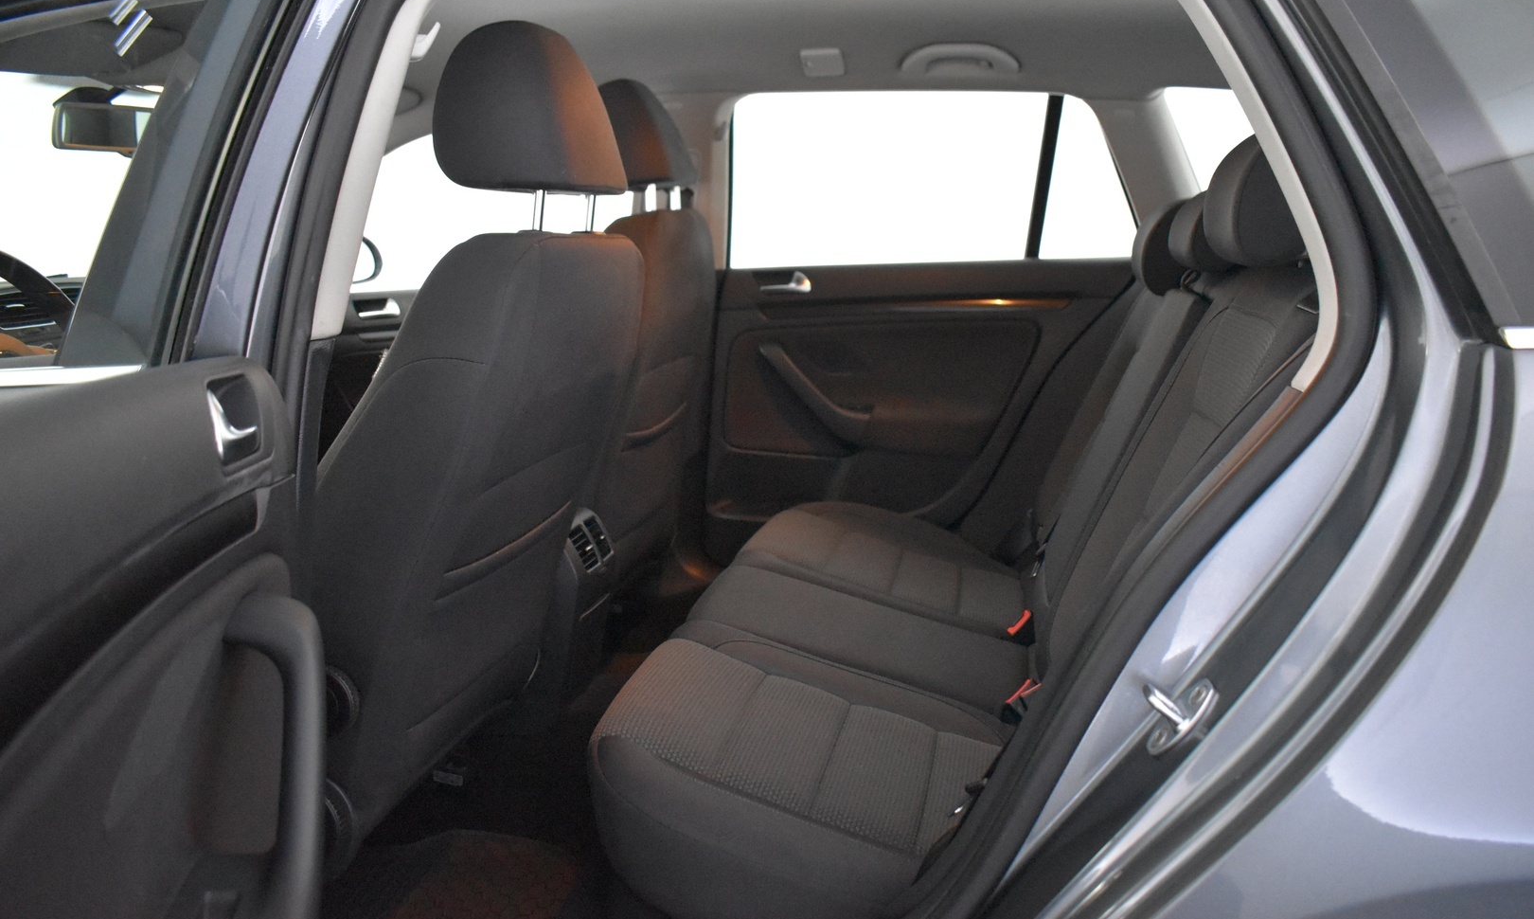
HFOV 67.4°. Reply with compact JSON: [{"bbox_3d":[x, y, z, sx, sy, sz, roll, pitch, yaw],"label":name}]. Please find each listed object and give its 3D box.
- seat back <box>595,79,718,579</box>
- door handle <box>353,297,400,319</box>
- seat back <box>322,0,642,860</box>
[{"bbox_3d":[-0.285,-0.228,2.135,0.226,0.907,0.512,13,14,9],"label":"seat back"},{"bbox_3d":[-0.886,-0.340,2.608,0.116,0.051,0.036,3,12,12],"label":"door handle"},{"bbox_3d":[-0.378,-0.061,1.398,0.226,0.907,0.512,16,15,9],"label":"seat back"}]

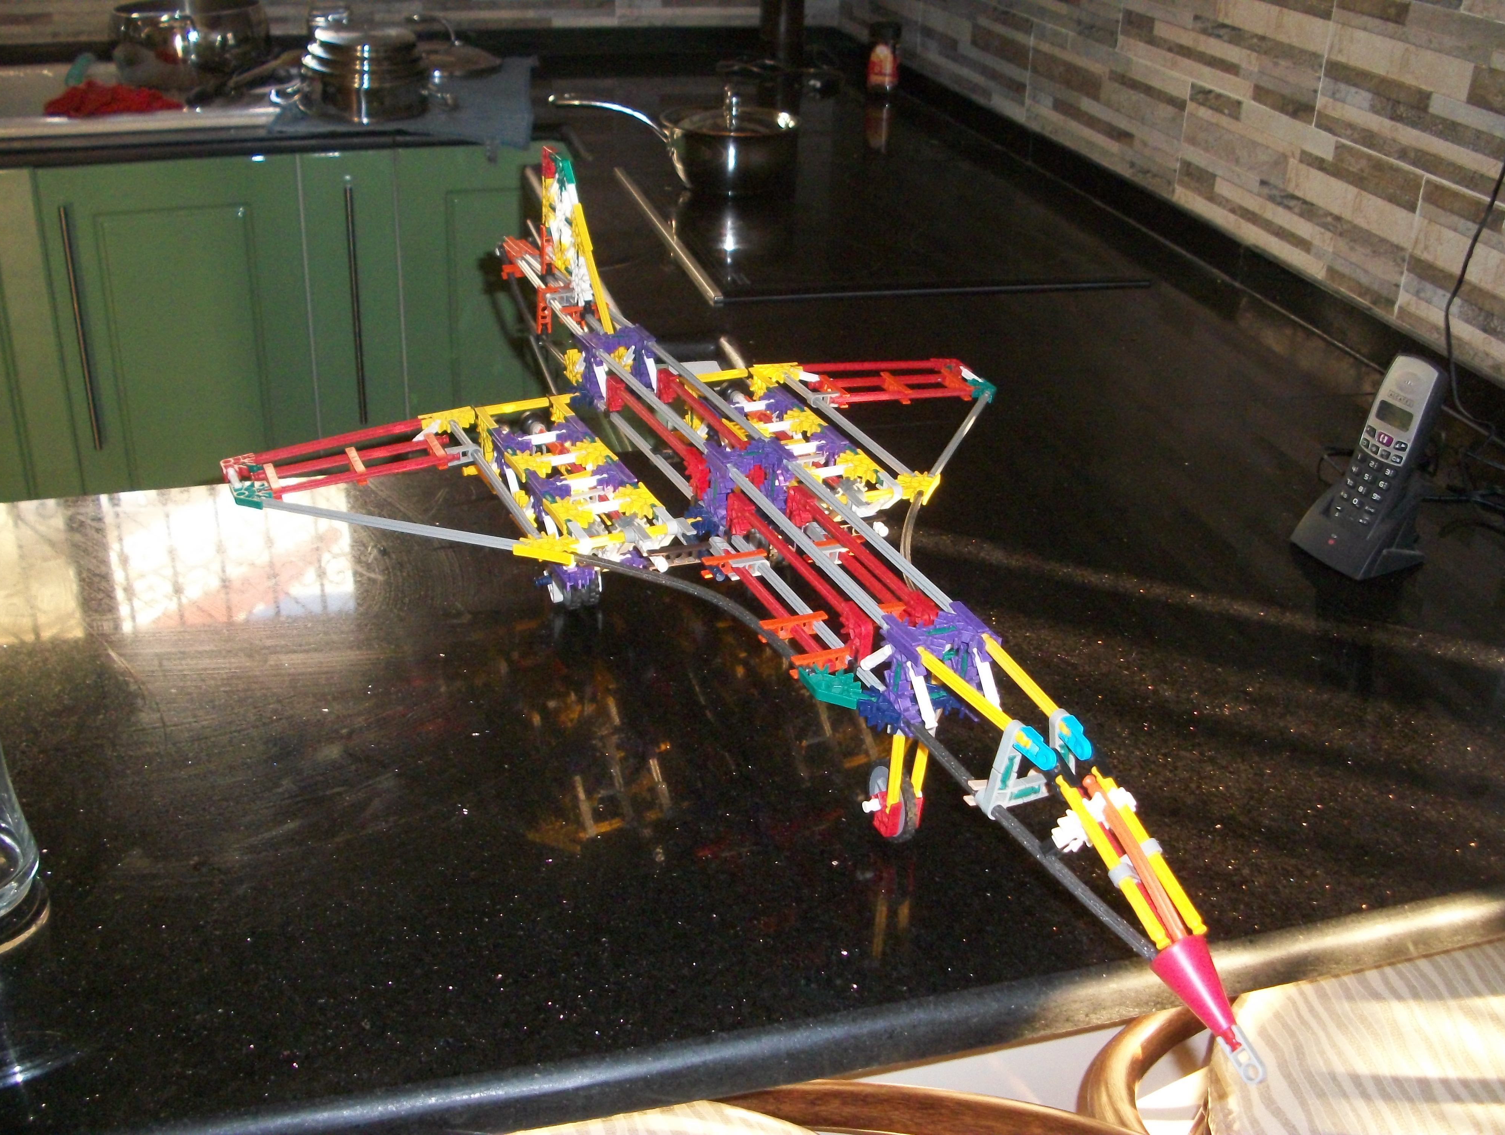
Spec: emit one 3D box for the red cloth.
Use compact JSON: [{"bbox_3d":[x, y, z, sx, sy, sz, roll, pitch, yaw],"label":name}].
[{"bbox_3d":[-0.959,-0.715,2.318,0.195,0.045,0.130,-5,29,-15],"label":"red cloth"}]

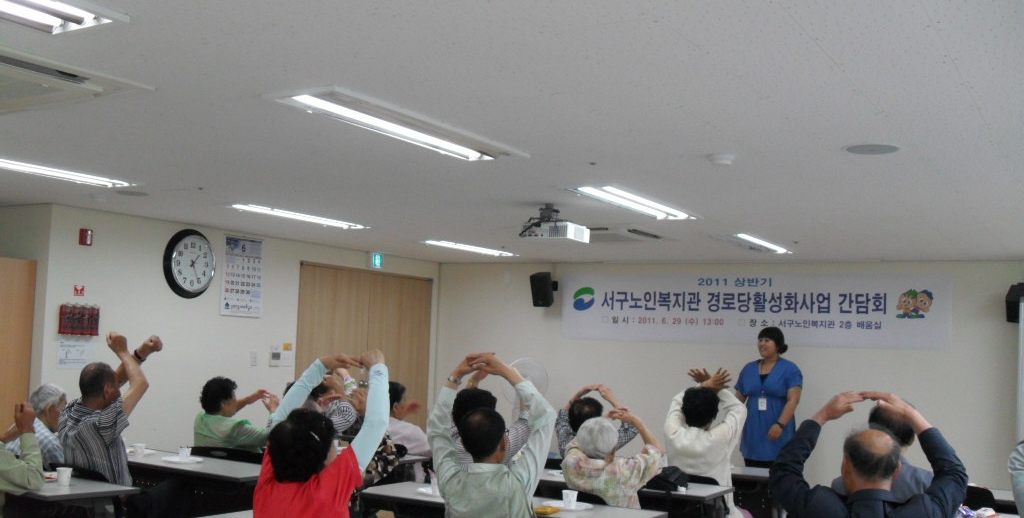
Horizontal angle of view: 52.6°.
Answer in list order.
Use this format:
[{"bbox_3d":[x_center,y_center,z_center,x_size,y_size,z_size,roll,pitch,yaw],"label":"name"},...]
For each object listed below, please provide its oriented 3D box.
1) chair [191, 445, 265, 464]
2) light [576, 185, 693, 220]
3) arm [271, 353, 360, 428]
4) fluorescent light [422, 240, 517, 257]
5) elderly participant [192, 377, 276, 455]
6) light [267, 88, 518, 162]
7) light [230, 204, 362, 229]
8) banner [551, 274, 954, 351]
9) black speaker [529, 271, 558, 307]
[{"bbox_3d":[-1.687,1.581,6.540,0.500,0.770,0.540,-1,-6,33],"label":"chair"},{"bbox_3d":[0.724,-0.310,5.905,0.300,0.080,1.260,-1,-6,33],"label":"light"},{"bbox_3d":[-0.659,0.445,3.453,0.340,0.300,0.200,-1,-6,33],"label":"arm"},{"bbox_3d":[-0.340,-0.083,8.957,0.300,0.080,1.260,-1,-6,33],"label":"fluorescent light"},{"bbox_3d":[-1.735,1.384,6.785,0.520,1.200,0.740,-1,-6,33],"label":"elderly participant"},{"bbox_3d":[-0.356,-0.487,3.763,0.300,0.080,1.280,0,-5,29],"label":"light"},{"bbox_3d":[-1.378,-0.290,6.821,0.300,0.080,1.280,0,-5,29],"label":"light"},{"bbox_3d":[1.940,0.430,8.911,3.400,0.600,0.020,0,-5,29],"label":"banner"},{"bbox_3d":[0.288,0.293,9.794,0.200,0.320,0.220,-1,8,33],"label":"black speaker"}]

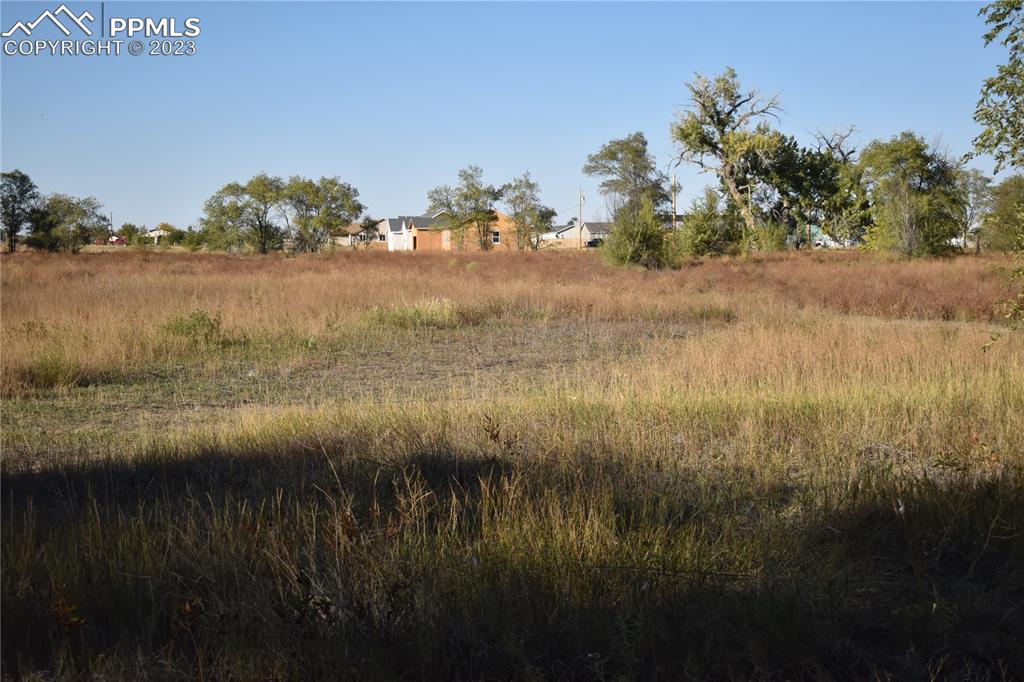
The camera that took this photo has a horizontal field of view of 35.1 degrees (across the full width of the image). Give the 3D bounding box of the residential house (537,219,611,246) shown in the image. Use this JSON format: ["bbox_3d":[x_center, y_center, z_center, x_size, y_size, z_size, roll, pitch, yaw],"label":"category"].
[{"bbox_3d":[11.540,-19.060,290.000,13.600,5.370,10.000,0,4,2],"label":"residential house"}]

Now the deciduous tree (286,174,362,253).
[{"bbox_3d":[-20.250,-13.630,175.000,8.640,8.260,8.210,0,4,0],"label":"deciduous tree"}]

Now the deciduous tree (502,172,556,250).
[{"bbox_3d":[2.000,-14.730,185.000,6.160,9.020,6.160,0,4,0],"label":"deciduous tree"}]

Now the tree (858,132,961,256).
[{"bbox_3d":[35.070,-12.880,143.000,9.000,11.030,8.550,0,4,0],"label":"tree"}]

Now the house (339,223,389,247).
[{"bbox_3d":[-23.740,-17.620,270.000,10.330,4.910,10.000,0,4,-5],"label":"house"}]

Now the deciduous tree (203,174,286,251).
[{"bbox_3d":[-28.880,-13.850,175.000,9.070,8.690,8.620,0,4,0],"label":"deciduous tree"}]

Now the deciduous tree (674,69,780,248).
[{"bbox_3d":[21.940,-18.430,165.000,11.200,18.630,10.640,0,4,0],"label":"deciduous tree"}]

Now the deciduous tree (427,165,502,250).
[{"bbox_3d":[-5.420,-15.180,185.000,8.680,9.930,8.240,0,4,0],"label":"deciduous tree"}]

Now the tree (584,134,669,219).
[{"bbox_3d":[9.660,-12.600,138.000,7.320,10.300,6.960,0,4,0],"label":"tree"}]

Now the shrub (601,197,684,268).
[{"bbox_3d":[7.410,-6.100,92.000,4.540,3.970,4.310,0,4,0],"label":"shrub"}]

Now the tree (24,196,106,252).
[{"bbox_3d":[-48.100,-12.660,175.000,9.070,6.320,8.160,0,4,0],"label":"tree"}]

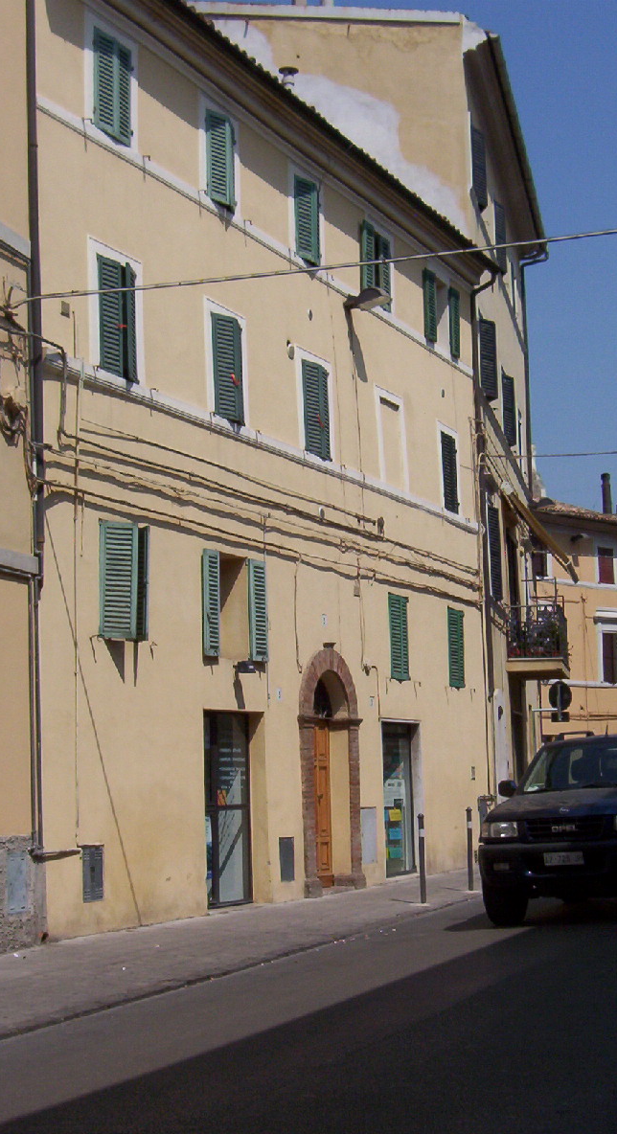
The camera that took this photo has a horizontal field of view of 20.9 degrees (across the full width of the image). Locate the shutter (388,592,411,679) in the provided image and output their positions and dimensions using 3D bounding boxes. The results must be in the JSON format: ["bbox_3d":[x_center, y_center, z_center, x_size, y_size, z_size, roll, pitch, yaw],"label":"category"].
[{"bbox_3d":[1.257,0.961,23.128,0.055,1.170,0.680,-6,-9,24],"label":"shutter"}]

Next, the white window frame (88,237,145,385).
[{"bbox_3d":[-2.016,-2.646,17.540,0.100,1.393,1.130,-5,-8,24],"label":"white window frame"}]

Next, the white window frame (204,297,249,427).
[{"bbox_3d":[-0.973,-2.419,19.863,0.100,1.360,1.132,-5,-8,24],"label":"white window frame"}]

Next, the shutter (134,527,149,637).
[{"bbox_3d":[-1.667,0.159,16.855,0.045,1.160,0.345,0,-8,-16],"label":"shutter"}]

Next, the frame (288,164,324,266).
[{"bbox_3d":[-0.025,-4.522,21.524,0.070,1.120,0.950,-6,-9,25],"label":"frame"}]

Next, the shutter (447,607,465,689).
[{"bbox_3d":[2.234,1.216,25.251,0.055,1.170,0.670,-5,-9,24],"label":"shutter"}]

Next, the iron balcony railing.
[{"bbox_3d":[4.531,1.296,33.002,1.030,1.080,1.700,-3,-7,12],"label":"iron balcony railing"}]

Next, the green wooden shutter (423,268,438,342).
[{"bbox_3d":[1.851,-3.965,25.426,0.045,1.030,0.360,-5,-9,24],"label":"green wooden shutter"}]

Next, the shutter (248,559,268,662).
[{"bbox_3d":[-0.573,0.502,19.228,0.045,1.160,0.340,-6,-9,29],"label":"shutter"}]

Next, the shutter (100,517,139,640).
[{"bbox_3d":[-1.920,0.113,16.959,0.480,1.176,0.050,5,-10,-44],"label":"shutter"}]

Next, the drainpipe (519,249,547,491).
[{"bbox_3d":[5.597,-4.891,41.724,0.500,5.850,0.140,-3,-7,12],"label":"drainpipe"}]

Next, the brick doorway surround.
[{"bbox_3d":[0.168,2.637,21.699,0.300,3.151,1.932,-5,-8,24],"label":"brick doorway surround"}]

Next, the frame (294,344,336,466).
[{"bbox_3d":[0.088,-2.152,22.218,0.100,1.354,1.214,-5,-8,24],"label":"frame"}]

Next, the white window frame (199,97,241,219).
[{"bbox_3d":[-1.063,-4.919,20.155,0.100,1.246,1.098,-5,-8,24],"label":"white window frame"}]

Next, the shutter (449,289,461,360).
[{"bbox_3d":[2.333,-3.869,26.518,0.045,1.030,0.350,-5,-9,24],"label":"shutter"}]

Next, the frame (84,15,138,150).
[{"bbox_3d":[-2.096,-5.124,17.848,0.100,1.306,1.106,-5,-8,24],"label":"frame"}]

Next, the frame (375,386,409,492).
[{"bbox_3d":[1.169,-1.804,23.570,0.070,1.350,0.990,-6,-9,24],"label":"frame"}]

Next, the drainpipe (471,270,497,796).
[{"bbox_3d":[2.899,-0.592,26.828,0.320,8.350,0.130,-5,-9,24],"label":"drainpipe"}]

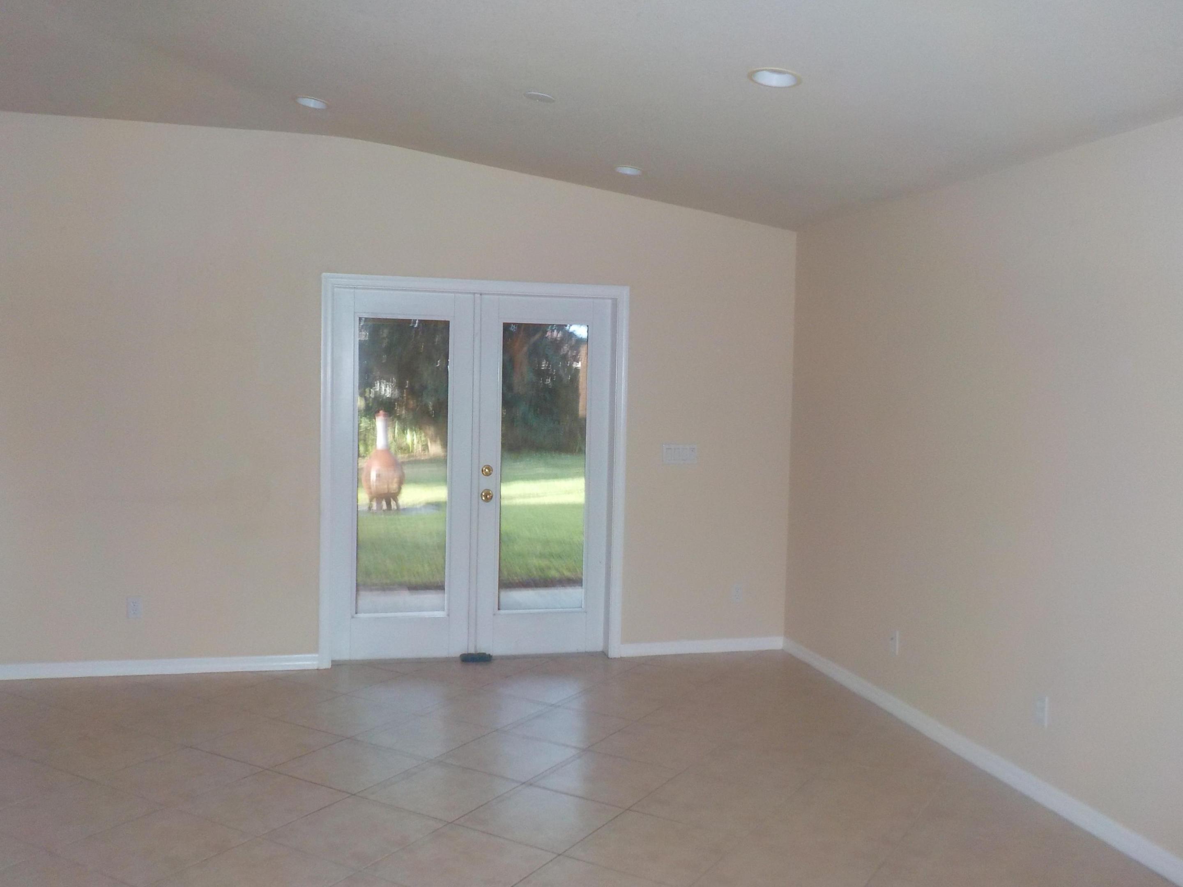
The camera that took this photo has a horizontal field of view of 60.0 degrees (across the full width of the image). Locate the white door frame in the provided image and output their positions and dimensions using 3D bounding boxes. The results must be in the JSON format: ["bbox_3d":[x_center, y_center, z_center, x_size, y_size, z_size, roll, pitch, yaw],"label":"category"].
[{"bbox_3d":[-0.675,0.186,5.840,1.590,2.070,0.100,1,3,-13],"label":"white door frame"}]

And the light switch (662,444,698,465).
[{"bbox_3d":[0.517,0.062,5.972,0.208,0.116,0.012,1,3,-13],"label":"light switch"}]

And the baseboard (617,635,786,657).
[{"bbox_3d":[0.673,1.203,6.061,1.020,0.083,0.015,1,3,-13],"label":"baseboard"}]

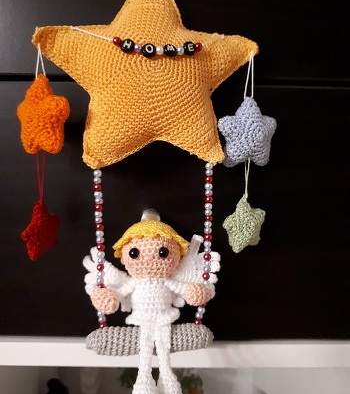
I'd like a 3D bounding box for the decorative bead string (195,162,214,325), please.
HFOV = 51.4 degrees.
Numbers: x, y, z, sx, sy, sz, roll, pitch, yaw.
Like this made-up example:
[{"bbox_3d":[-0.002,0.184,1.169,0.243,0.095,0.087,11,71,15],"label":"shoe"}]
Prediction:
[{"bbox_3d":[0.027,0.043,0.333,0.015,0.148,0.009,2,3,0],"label":"decorative bead string"}]

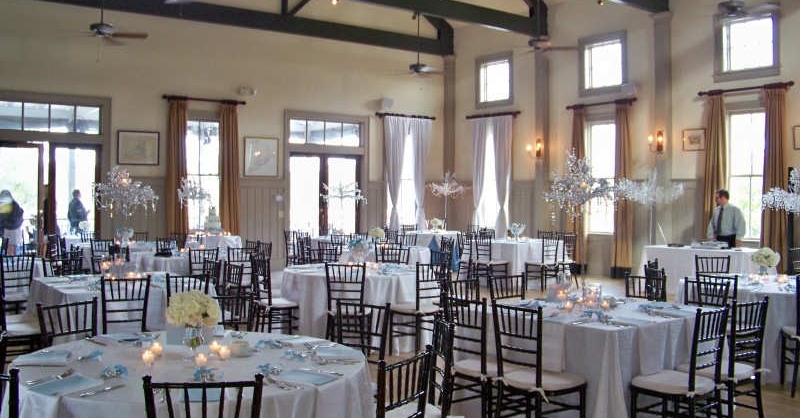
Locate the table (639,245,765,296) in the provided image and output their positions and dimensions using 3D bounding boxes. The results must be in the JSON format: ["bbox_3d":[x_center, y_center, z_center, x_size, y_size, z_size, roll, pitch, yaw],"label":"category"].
[{"bbox_3d":[4.729,0.986,11.534,0.850,0.770,1.950,0,1,-38],"label":"table"}]

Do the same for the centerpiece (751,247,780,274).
[{"bbox_3d":[3.354,0.488,6.989,0.273,0.283,0.273,0,1,26],"label":"centerpiece"}]

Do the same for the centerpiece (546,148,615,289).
[{"bbox_3d":[1.251,0.157,5.290,0.520,1.120,0.520,0,1,-38],"label":"centerpiece"}]

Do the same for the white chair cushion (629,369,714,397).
[{"bbox_3d":[1.550,0.983,4.320,0.390,0.055,0.390,-1,1,-44],"label":"white chair cushion"}]

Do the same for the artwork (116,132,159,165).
[{"bbox_3d":[-4.475,-1.037,13.100,0.717,0.581,0.040,-1,1,-38],"label":"artwork"}]

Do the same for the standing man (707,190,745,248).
[{"bbox_3d":[5.108,0.522,11.906,0.400,1.680,0.560,-1,1,-41],"label":"standing man"}]

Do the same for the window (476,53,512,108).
[{"bbox_3d":[2.043,-2.772,16.520,0.120,1.130,1.090,-1,1,-40],"label":"window"}]

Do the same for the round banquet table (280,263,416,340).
[{"bbox_3d":[-0.420,0.988,7.780,1.580,0.770,1.580,0,1,0],"label":"round banquet table"}]

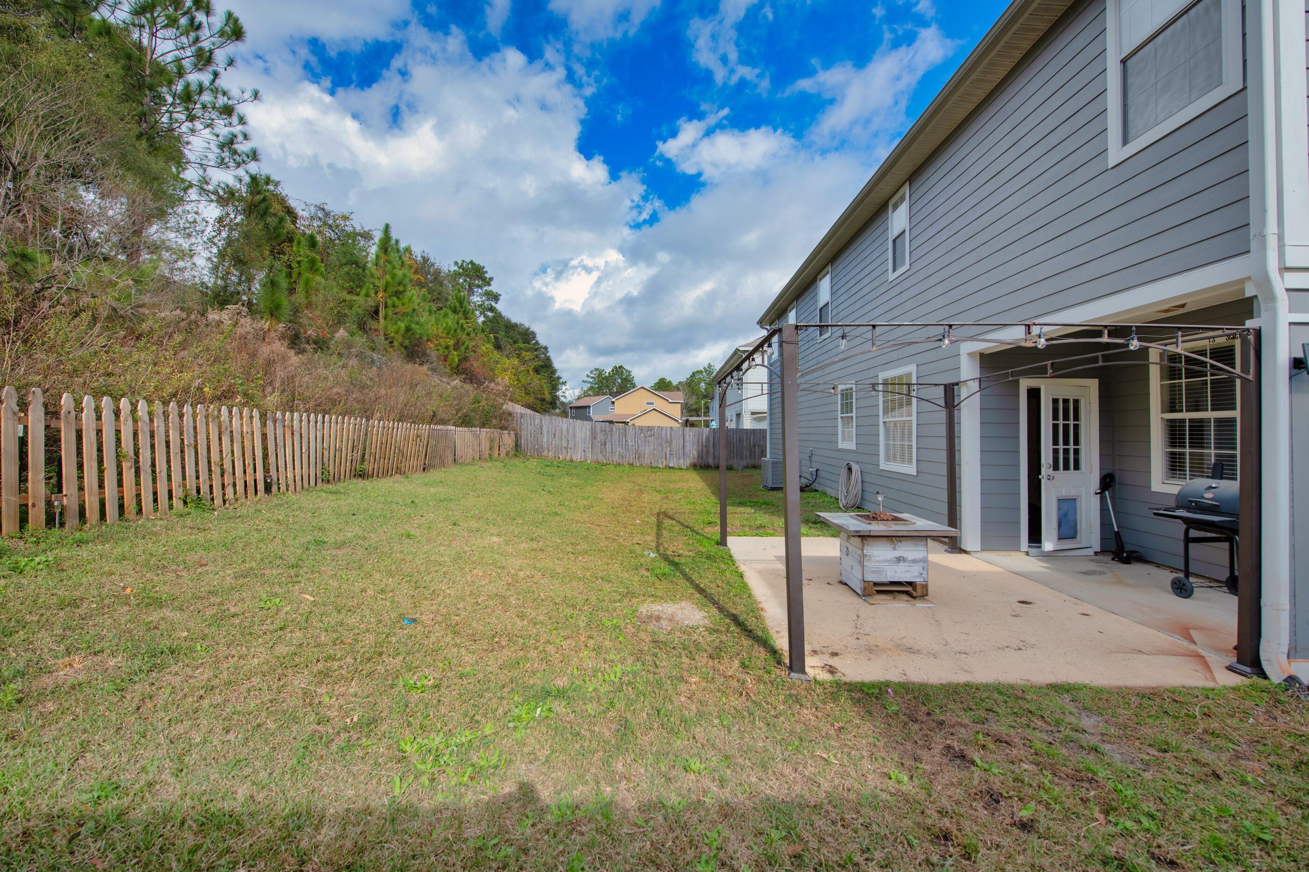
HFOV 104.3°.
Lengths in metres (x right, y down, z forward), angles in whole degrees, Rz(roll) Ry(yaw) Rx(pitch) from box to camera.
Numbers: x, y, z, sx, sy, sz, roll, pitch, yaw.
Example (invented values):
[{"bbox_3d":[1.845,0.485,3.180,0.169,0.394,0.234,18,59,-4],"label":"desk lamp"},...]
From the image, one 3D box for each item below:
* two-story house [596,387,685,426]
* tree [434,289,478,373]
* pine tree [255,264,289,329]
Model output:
[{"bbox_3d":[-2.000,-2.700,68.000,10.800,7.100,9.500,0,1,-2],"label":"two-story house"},{"bbox_3d":[-9.600,-5.100,24.600,2.000,4.100,2.000,0,1,0],"label":"tree"},{"bbox_3d":[-11.300,-4.100,15.000,0.900,1.950,0.900,0,1,0],"label":"pine tree"}]

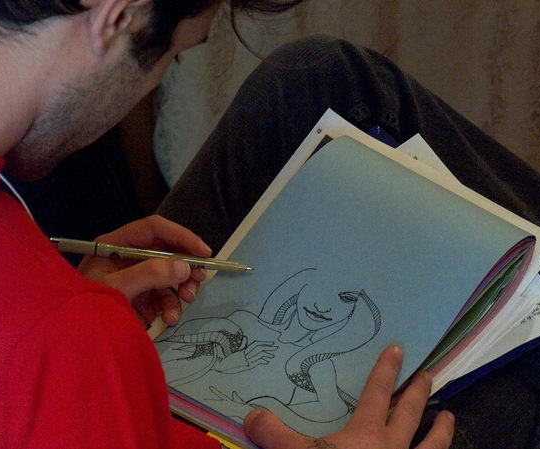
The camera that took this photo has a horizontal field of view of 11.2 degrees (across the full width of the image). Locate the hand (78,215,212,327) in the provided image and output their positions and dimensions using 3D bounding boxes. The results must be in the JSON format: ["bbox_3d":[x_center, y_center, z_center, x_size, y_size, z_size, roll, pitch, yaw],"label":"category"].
[{"bbox_3d":[-0.103,0.036,2.140,0.125,0.085,0.085,-7,33,-11],"label":"hand"}]

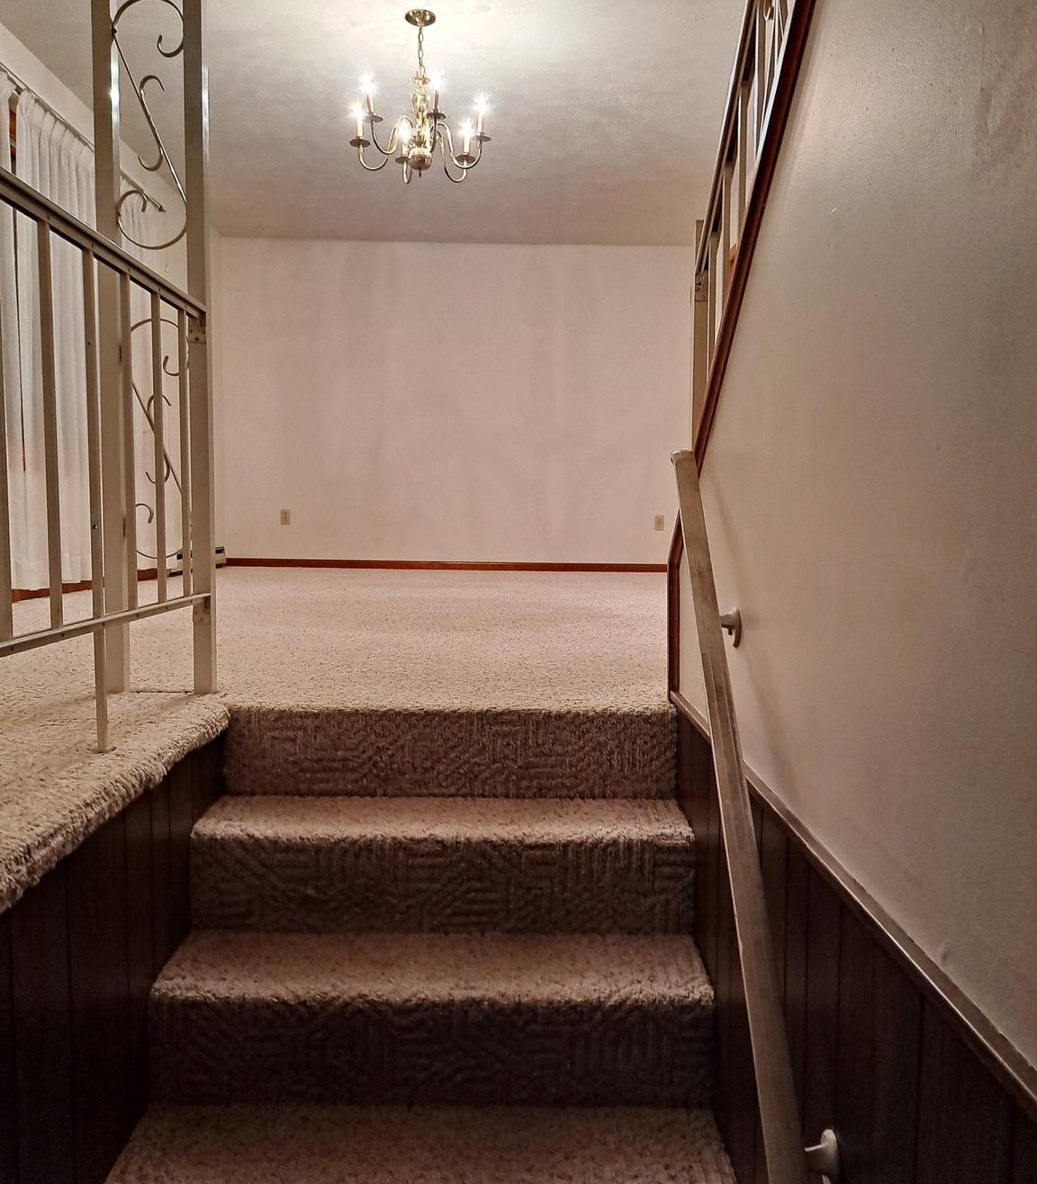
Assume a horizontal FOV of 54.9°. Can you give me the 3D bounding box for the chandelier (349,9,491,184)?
[{"bbox_3d":[-0.400,-2.019,4.082,0.585,0.635,0.585,0,4,-1],"label":"chandelier"}]

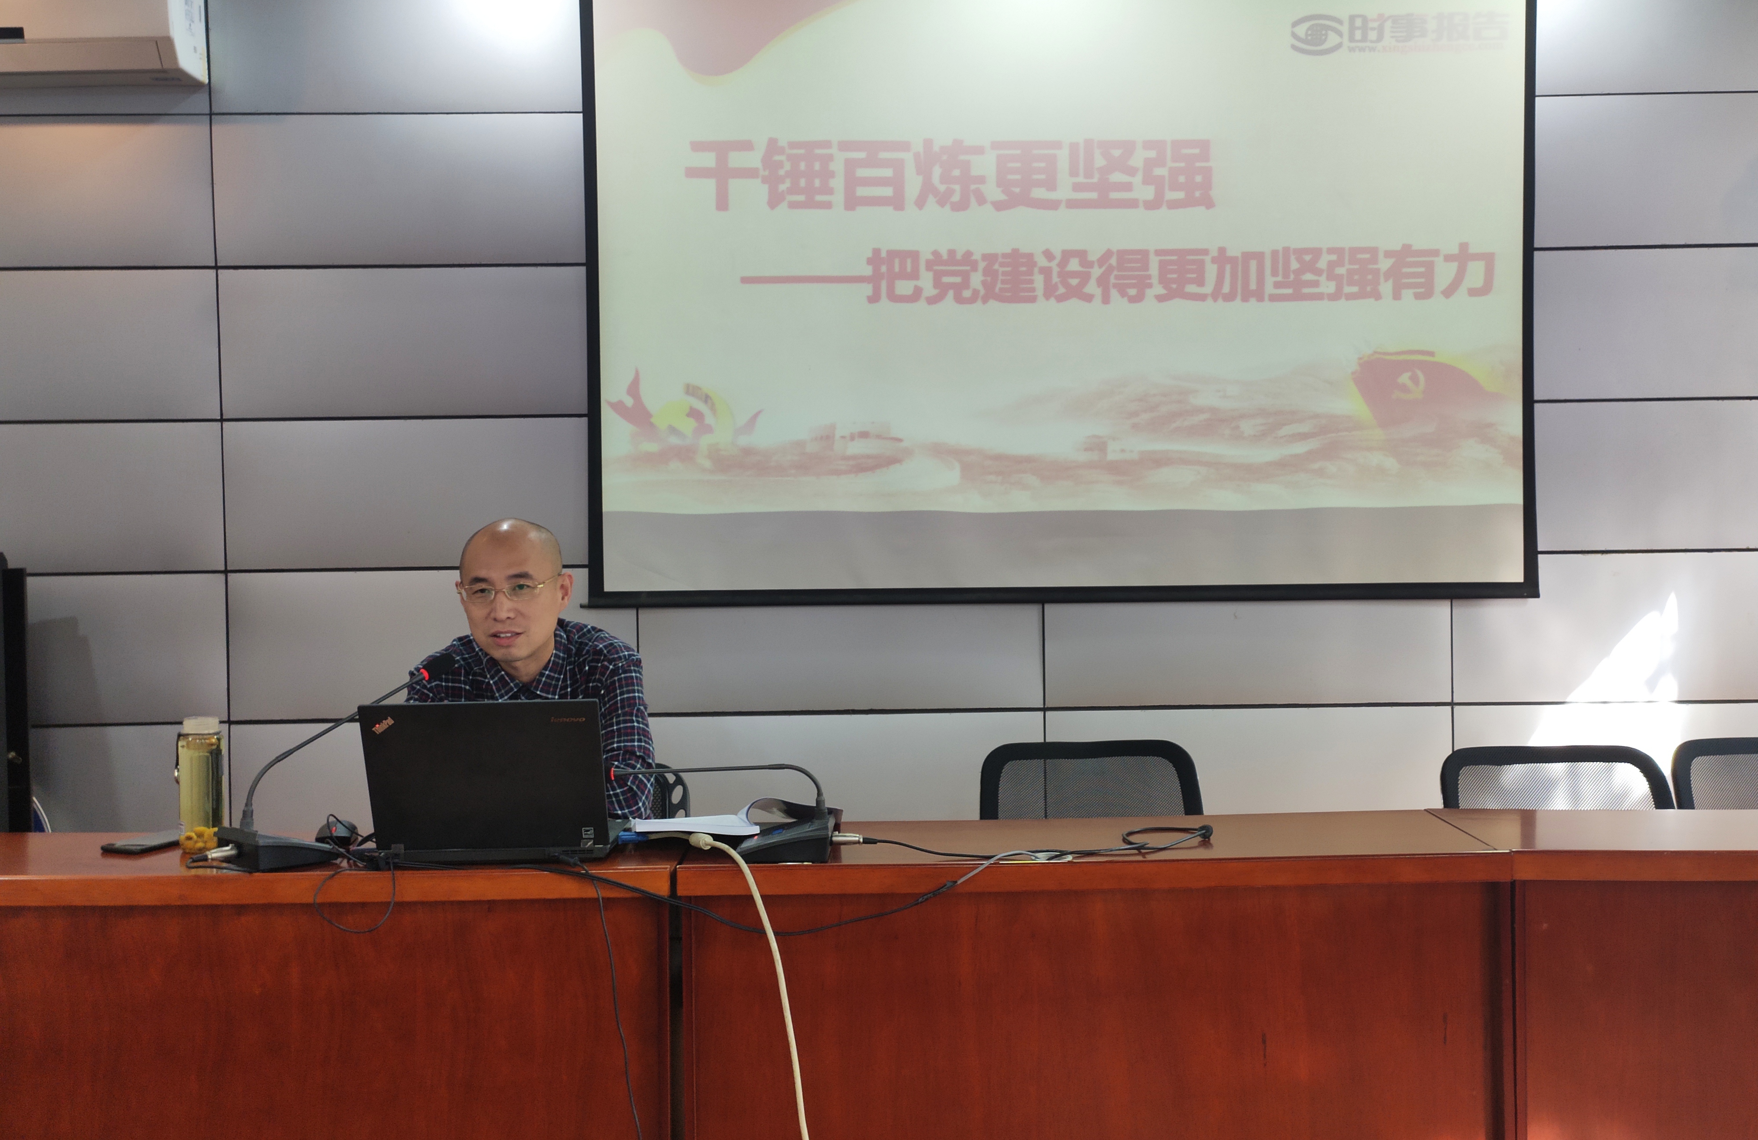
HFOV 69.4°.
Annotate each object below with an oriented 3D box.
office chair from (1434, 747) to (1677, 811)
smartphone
[{"bbox_3d":[1.289,0.743,2.150,0.500,0.820,0.540,-1,1,-2],"label":"office chair"},{"bbox_3d":[-1.117,0.425,1.984,0.076,0.009,0.150,0,1,26],"label":"smartphone"}]

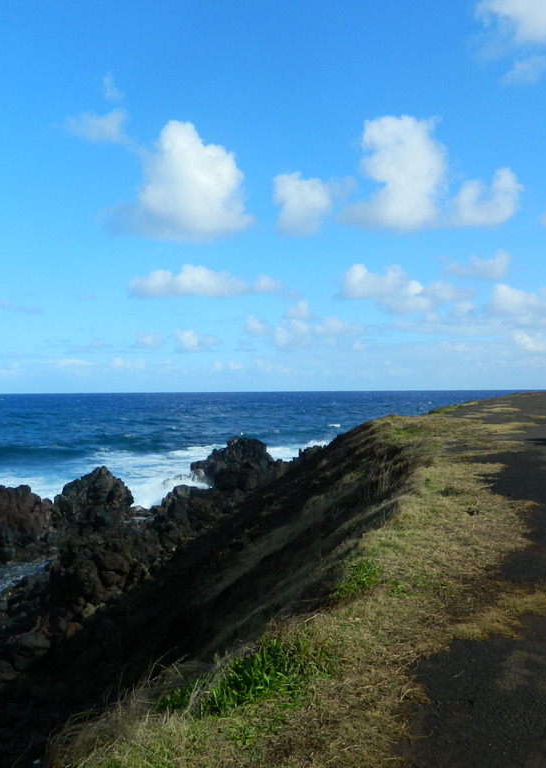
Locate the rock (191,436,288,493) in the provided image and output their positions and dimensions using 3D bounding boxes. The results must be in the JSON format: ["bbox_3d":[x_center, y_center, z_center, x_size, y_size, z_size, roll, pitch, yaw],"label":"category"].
[{"bbox_3d":[-1.631,3.919,36.000,4.700,2.750,3.800,0,-1,-3],"label":"rock"}]

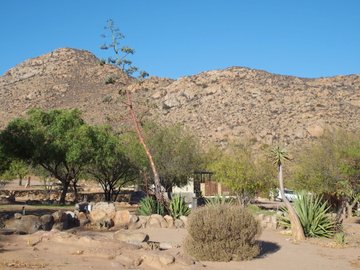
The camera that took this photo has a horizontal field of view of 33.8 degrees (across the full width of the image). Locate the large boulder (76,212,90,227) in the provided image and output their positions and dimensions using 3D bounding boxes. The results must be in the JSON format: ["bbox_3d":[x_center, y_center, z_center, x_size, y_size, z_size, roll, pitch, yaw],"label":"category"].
[{"bbox_3d":[-3.711,3.246,22.800,0.519,0.503,0.500,1,-5,-9],"label":"large boulder"}]

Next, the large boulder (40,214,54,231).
[{"bbox_3d":[-4.984,3.301,22.300,0.527,0.621,0.520,0,-5,0],"label":"large boulder"}]

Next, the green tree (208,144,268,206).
[{"bbox_3d":[3.651,2.528,37.000,3.995,3.870,3.900,0,-5,0],"label":"green tree"}]

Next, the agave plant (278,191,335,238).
[{"bbox_3d":[4.044,2.505,19.000,1.653,1.434,1.700,-1,-5,12],"label":"agave plant"}]

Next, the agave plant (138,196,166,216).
[{"bbox_3d":[-1.153,2.885,24.000,1.026,0.770,1.000,0,-5,-3],"label":"agave plant"}]

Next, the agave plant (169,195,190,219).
[{"bbox_3d":[-0.020,2.810,23.300,0.865,0.943,0.880,0,-5,0],"label":"agave plant"}]

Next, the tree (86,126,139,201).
[{"bbox_3d":[-5.238,2.250,46.000,4.190,5.820,4.600,0,-5,0],"label":"tree"}]

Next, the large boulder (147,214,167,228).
[{"bbox_3d":[-0.903,3.323,22.800,0.756,0.495,0.650,0,-5,-2],"label":"large boulder"}]

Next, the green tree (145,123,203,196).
[{"bbox_3d":[-0.501,2.030,46.000,4.253,5.528,4.600,0,-5,-1],"label":"green tree"}]

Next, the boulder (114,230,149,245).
[{"bbox_3d":[-1.374,2.912,16.800,0.964,0.383,0.700,0,-5,0],"label":"boulder"}]

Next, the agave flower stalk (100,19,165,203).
[{"bbox_3d":[-1.925,-0.894,24.300,2.457,7.297,2.000,0,-5,-5],"label":"agave flower stalk"}]

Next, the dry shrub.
[{"bbox_3d":[0.961,2.221,13.400,1.718,1.255,1.600,0,-5,0],"label":"dry shrub"}]

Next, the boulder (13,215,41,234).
[{"bbox_3d":[-5.305,3.086,20.500,0.905,0.620,0.850,1,-5,-14],"label":"boulder"}]

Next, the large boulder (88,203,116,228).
[{"bbox_3d":[-2.981,3.067,22.800,1.077,0.942,0.900,0,-5,0],"label":"large boulder"}]

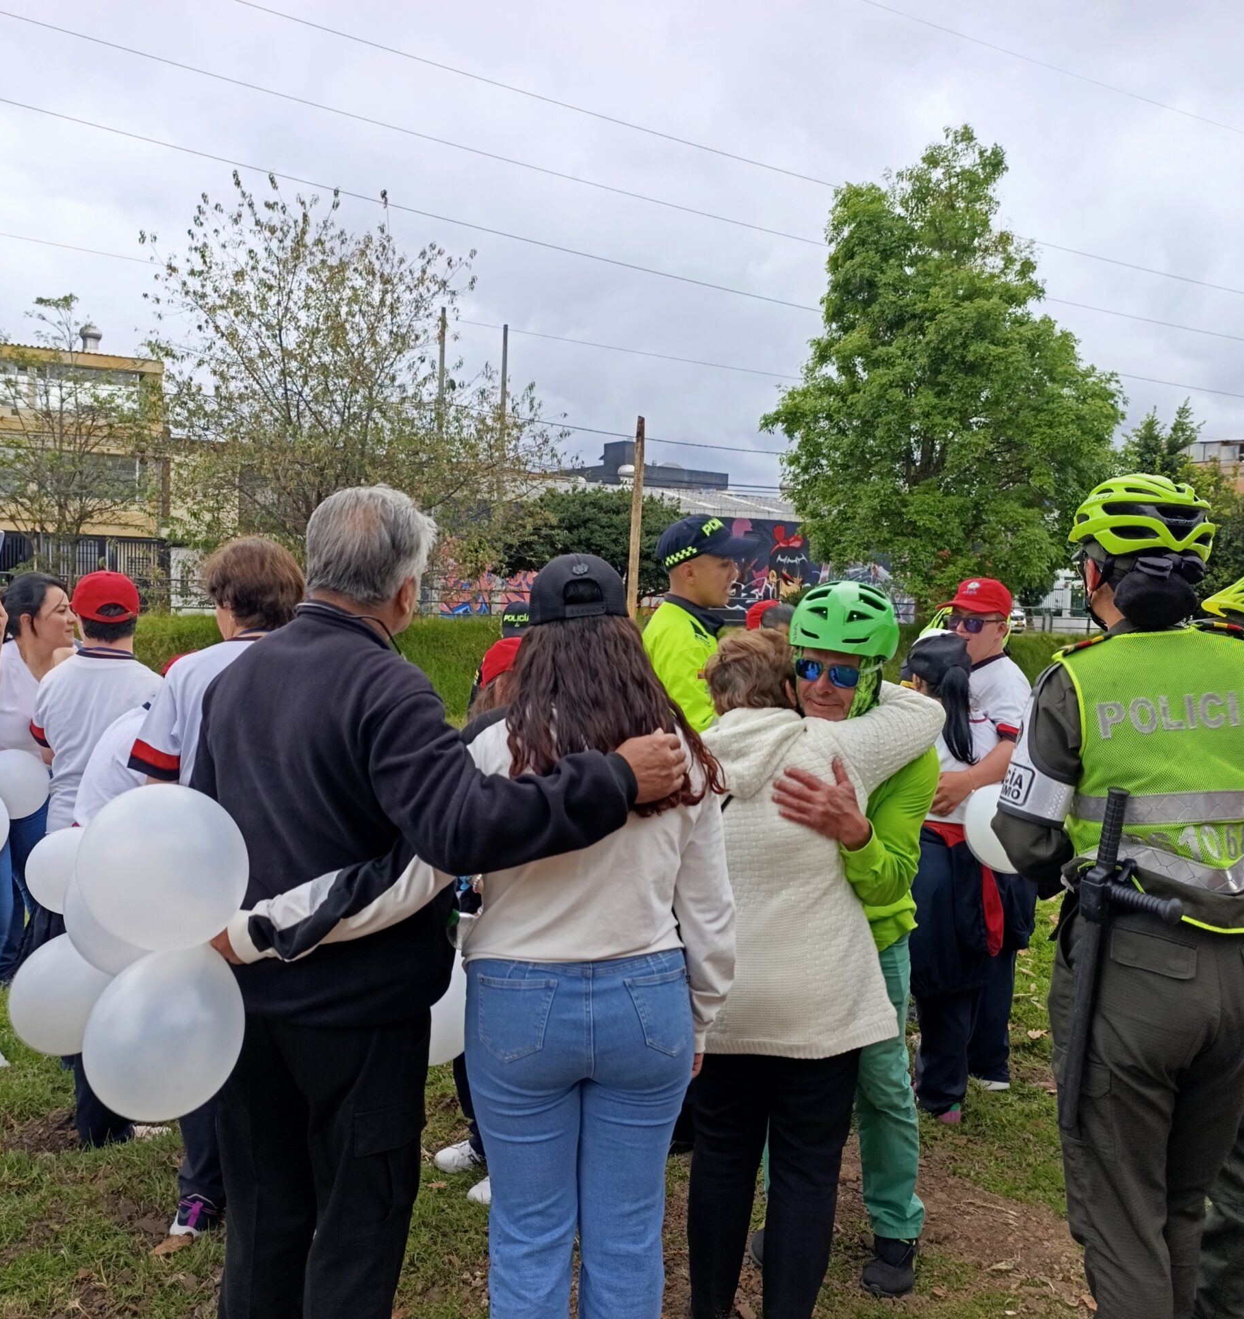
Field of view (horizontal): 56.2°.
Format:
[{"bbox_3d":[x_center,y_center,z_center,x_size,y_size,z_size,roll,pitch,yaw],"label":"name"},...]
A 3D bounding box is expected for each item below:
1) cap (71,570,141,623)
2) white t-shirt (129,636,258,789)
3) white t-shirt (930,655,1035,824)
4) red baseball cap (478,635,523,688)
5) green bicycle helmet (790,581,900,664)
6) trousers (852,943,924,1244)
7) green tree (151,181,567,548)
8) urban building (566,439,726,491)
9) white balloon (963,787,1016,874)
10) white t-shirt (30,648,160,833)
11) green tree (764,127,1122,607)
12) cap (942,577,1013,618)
[{"bbox_3d":[-1.516,-0.183,3.420,0.180,0.150,0.260,0,2,-34],"label":"cap"},{"bbox_3d":[-0.931,0.215,2.880,0.520,0.620,0.320,1,2,-18],"label":"white t-shirt"},{"bbox_3d":[1.174,0.273,3.780,0.480,0.600,0.320,3,3,30],"label":"white t-shirt"},{"bbox_3d":[-0.289,0.002,3.100,0.250,0.140,0.180,-24,0,6],"label":"red baseball cap"},{"bbox_3d":[0.511,-0.083,2.660,0.230,0.180,0.285,7,3,19],"label":"green bicycle helmet"},{"bbox_3d":[0.509,0.908,2.700,0.420,0.880,0.320,2,2,19],"label":"trousers"},{"bbox_3d":[-6.921,-6.816,30.000,10.600,11.400,9.500,1,2,0],"label":"green tree"},{"bbox_3d":[2.186,-8.522,76.000,12.000,12.000,10.000,1,3,-24],"label":"urban building"},{"bbox_3d":[1.099,0.490,3.350,0.250,0.260,0.250,2,2,0],"label":"white balloon"},{"bbox_3d":[-1.507,0.285,3.400,0.460,0.640,0.270,0,2,-27],"label":"white t-shirt"},{"bbox_3d":[9.911,-8.771,36.000,11.000,15.400,10.300,2,2,12],"label":"green tree"},{"bbox_3d":[1.168,-0.200,3.820,0.185,0.130,0.260,4,3,37],"label":"cap"}]

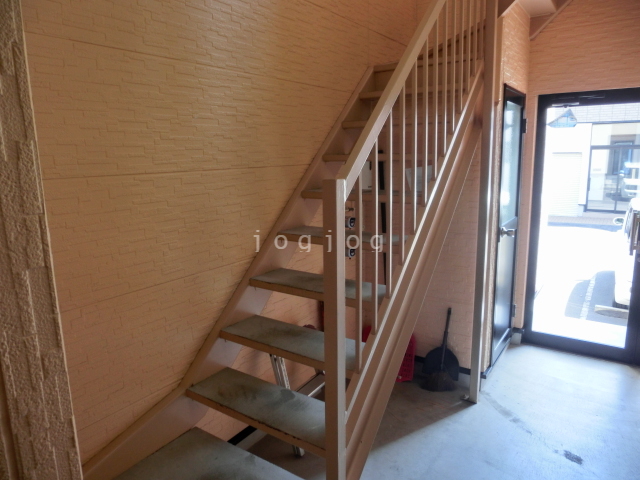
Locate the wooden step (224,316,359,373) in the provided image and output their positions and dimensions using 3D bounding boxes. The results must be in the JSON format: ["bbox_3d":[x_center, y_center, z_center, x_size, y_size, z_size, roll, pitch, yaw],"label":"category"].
[{"bbox_3d":[-0.101,0.469,2.039,0.736,0.035,0.251,7,13,34],"label":"wooden step"}]

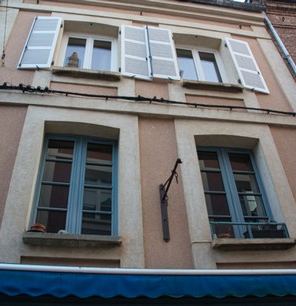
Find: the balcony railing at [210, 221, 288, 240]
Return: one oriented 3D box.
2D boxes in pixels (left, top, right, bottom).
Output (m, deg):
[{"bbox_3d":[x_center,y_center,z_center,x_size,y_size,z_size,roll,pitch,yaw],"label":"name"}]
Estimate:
[{"bbox_3d":[1.359,1.062,4.531,1.086,0.281,0.060,3,-39,-9],"label":"balcony railing"}]

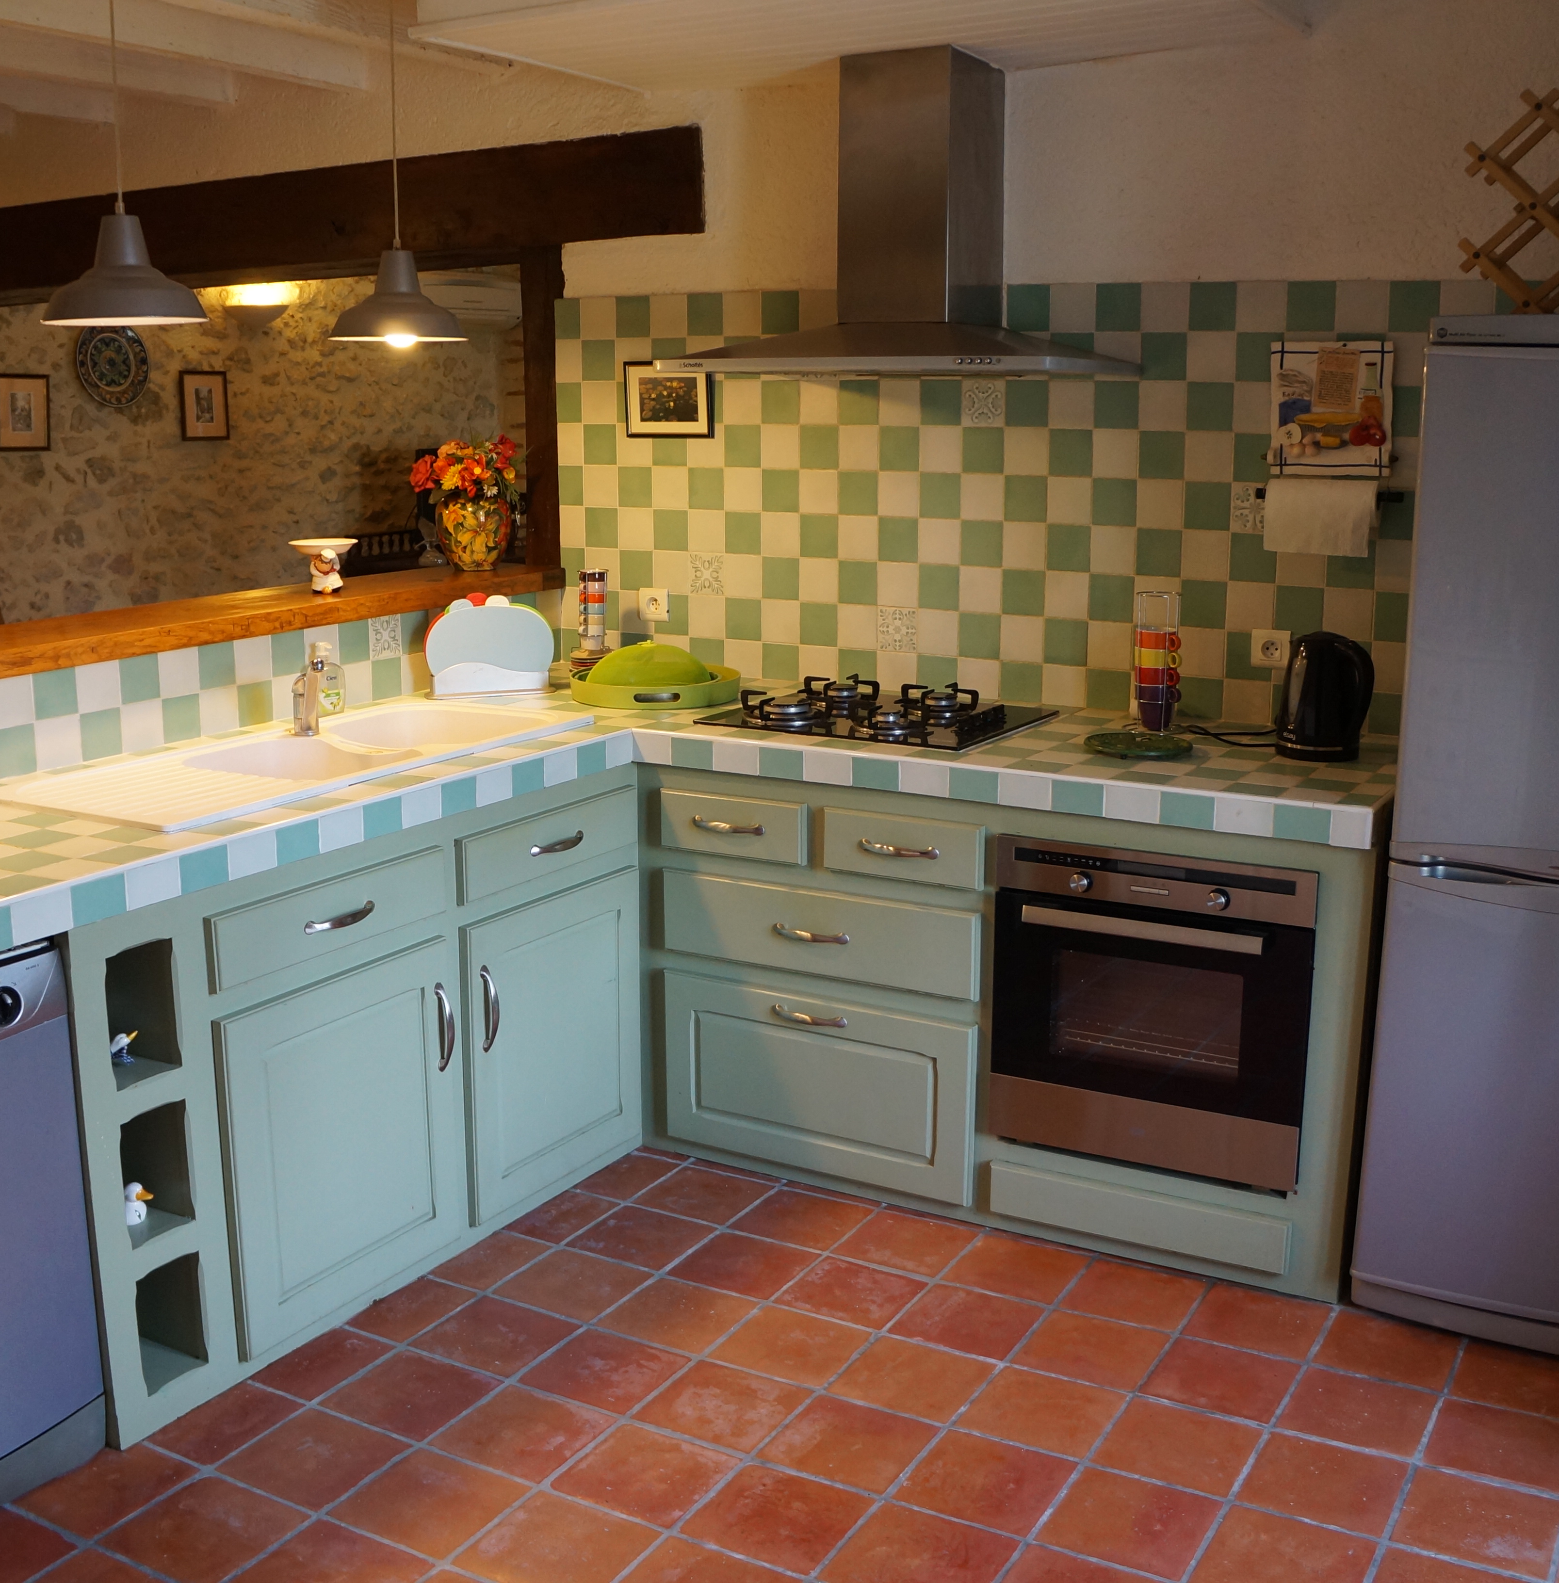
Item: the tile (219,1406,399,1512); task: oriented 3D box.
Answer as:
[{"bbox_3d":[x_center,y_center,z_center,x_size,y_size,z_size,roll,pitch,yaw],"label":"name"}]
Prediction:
[{"bbox_3d":[-0.702,1.019,2.706,0.209,0.015,0.209,7,13,29],"label":"tile"}]

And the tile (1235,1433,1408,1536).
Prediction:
[{"bbox_3d":[0.799,1.024,2.616,0.216,0.015,0.216,7,13,28],"label":"tile"}]

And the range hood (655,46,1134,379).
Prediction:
[{"bbox_3d":[0.250,-1.185,3.679,0.900,0.655,0.490,7,13,29],"label":"range hood"}]

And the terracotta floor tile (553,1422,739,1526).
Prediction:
[{"bbox_3d":[-0.194,1.005,2.610,0.212,0.017,0.209,6,13,29],"label":"terracotta floor tile"}]

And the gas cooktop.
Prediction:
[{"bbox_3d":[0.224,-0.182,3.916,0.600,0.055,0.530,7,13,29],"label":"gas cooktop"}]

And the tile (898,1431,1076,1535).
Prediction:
[{"bbox_3d":[0.302,1.013,2.608,0.220,0.015,0.220,7,14,29],"label":"tile"}]

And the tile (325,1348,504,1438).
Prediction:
[{"bbox_3d":[-0.584,0.965,2.836,0.220,0.015,0.220,7,14,29],"label":"tile"}]

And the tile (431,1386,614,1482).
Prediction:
[{"bbox_3d":[-0.388,0.987,2.732,0.220,0.015,0.220,7,14,29],"label":"tile"}]

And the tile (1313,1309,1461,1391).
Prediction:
[{"bbox_3d":[1.000,0.930,2.942,0.212,0.017,0.209,6,13,29],"label":"tile"}]

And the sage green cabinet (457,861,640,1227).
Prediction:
[{"bbox_3d":[-0.661,0.470,3.716,0.500,0.600,0.570,7,13,29],"label":"sage green cabinet"}]

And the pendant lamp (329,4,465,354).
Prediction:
[{"bbox_3d":[-0.725,-1.167,3.376,0.271,0.670,0.271,7,14,29],"label":"pendant lamp"}]

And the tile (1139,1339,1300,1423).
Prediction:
[{"bbox_3d":[0.707,0.947,2.860,0.208,0.015,0.208,7,14,28],"label":"tile"}]

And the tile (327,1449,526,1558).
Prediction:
[{"bbox_3d":[-0.499,1.034,2.569,0.216,0.015,0.216,7,13,28],"label":"tile"}]

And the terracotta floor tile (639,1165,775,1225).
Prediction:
[{"bbox_3d":[-0.152,0.820,3.592,0.220,0.015,0.225,7,14,29],"label":"terracotta floor tile"}]

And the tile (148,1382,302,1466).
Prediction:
[{"bbox_3d":[-0.863,0.964,2.732,0.185,0.015,0.208,7,14,28],"label":"tile"}]

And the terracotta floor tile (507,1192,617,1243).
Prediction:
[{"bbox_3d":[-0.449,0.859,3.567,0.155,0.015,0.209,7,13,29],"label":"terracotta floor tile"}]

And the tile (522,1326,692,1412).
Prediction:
[{"bbox_3d":[-0.281,0.951,2.911,0.212,0.017,0.209,6,13,29],"label":"tile"}]

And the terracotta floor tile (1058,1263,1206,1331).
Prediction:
[{"bbox_3d":[0.646,0.924,3.247,0.209,0.015,0.209,7,13,29],"label":"terracotta floor tile"}]

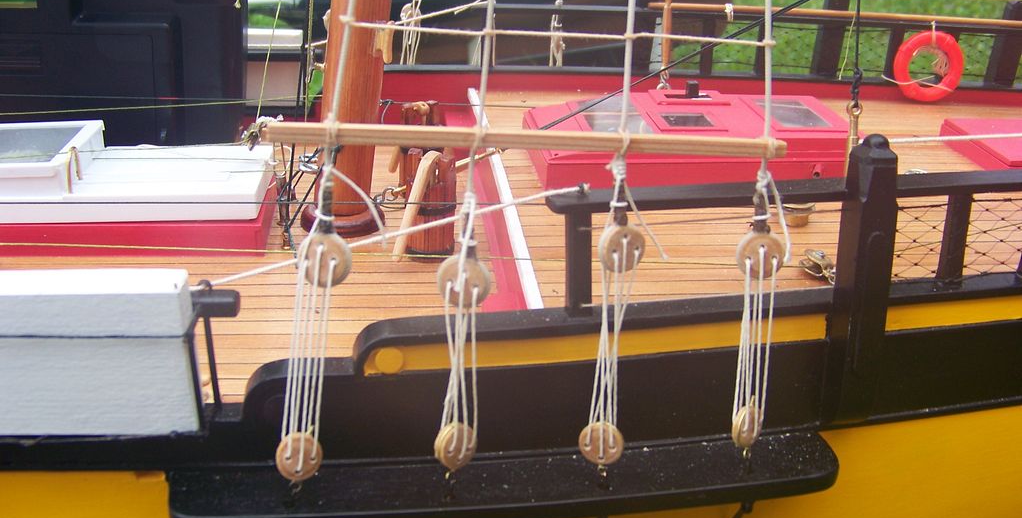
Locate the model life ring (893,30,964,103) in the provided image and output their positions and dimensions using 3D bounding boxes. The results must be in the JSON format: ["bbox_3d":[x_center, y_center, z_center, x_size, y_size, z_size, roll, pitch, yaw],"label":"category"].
[{"bbox_3d":[0.268,-0.123,0.664,0.046,0.046,0.011,-2,15,-5],"label":"model life ring"}]

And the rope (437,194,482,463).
[{"bbox_3d":[-0.019,0.026,0.382,0.017,0.103,0.012,1,10,-9],"label":"rope"}]

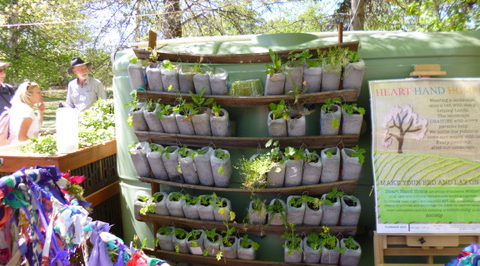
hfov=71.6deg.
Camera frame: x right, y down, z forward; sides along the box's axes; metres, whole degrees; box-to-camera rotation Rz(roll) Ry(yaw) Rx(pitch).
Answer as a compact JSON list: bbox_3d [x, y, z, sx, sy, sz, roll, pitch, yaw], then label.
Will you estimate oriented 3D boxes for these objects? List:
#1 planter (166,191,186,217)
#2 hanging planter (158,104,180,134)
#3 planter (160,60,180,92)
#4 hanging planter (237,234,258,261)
[{"bbox_3d":[-0.431,0.485,2.266,0.108,0.150,0.100,2,7,12],"label":"planter"},{"bbox_3d":[-0.422,-0.075,2.031,0.100,0.175,0.100,-4,6,11],"label":"hanging planter"},{"bbox_3d":[-0.465,-0.383,2.233,0.106,0.207,0.100,2,7,12],"label":"planter"},{"bbox_3d":[0.050,0.745,2.174,0.118,0.138,0.100,2,7,12],"label":"hanging planter"}]

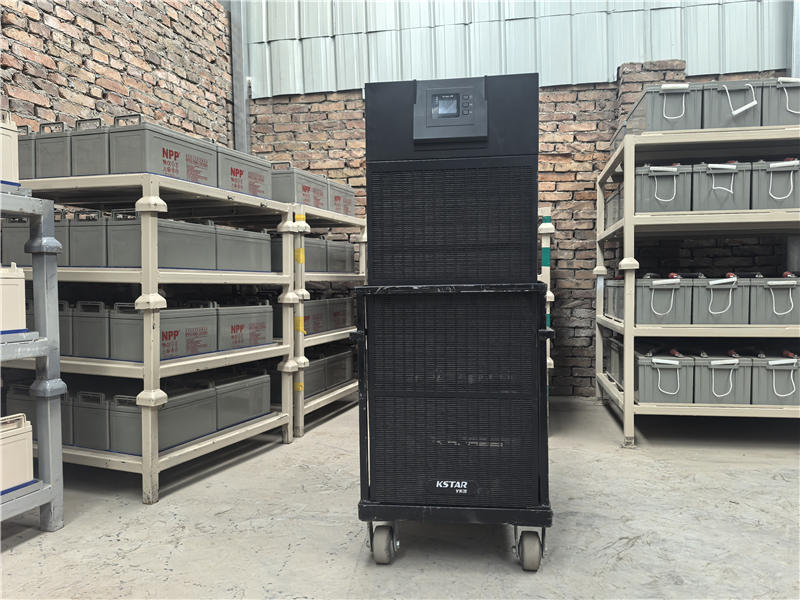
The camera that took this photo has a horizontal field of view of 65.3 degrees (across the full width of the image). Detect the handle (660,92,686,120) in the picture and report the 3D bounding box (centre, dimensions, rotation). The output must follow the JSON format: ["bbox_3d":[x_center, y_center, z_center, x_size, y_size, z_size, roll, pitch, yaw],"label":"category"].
[{"bbox_3d":[1.220,-0.870,2.779,0.109,0.135,0.030,0,1,12],"label":"handle"}]

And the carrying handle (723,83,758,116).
[{"bbox_3d":[1.486,-0.873,2.724,0.141,0.140,0.030,0,1,12],"label":"carrying handle"}]

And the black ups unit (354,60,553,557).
[{"bbox_3d":[0.179,0.064,1.907,0.478,1.228,0.750,0,1,7],"label":"black ups unit"}]

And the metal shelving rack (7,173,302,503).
[{"bbox_3d":[-1.025,0.119,2.627,0.786,1.103,0.957,0,1,20],"label":"metal shelving rack"}]

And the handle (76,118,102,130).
[{"bbox_3d":[-1.088,-0.611,2.187,0.116,0.041,0.020,0,1,20],"label":"handle"}]

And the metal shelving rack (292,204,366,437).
[{"bbox_3d":[-0.691,0.103,3.543,0.786,1.103,0.928,0,1,20],"label":"metal shelving rack"}]

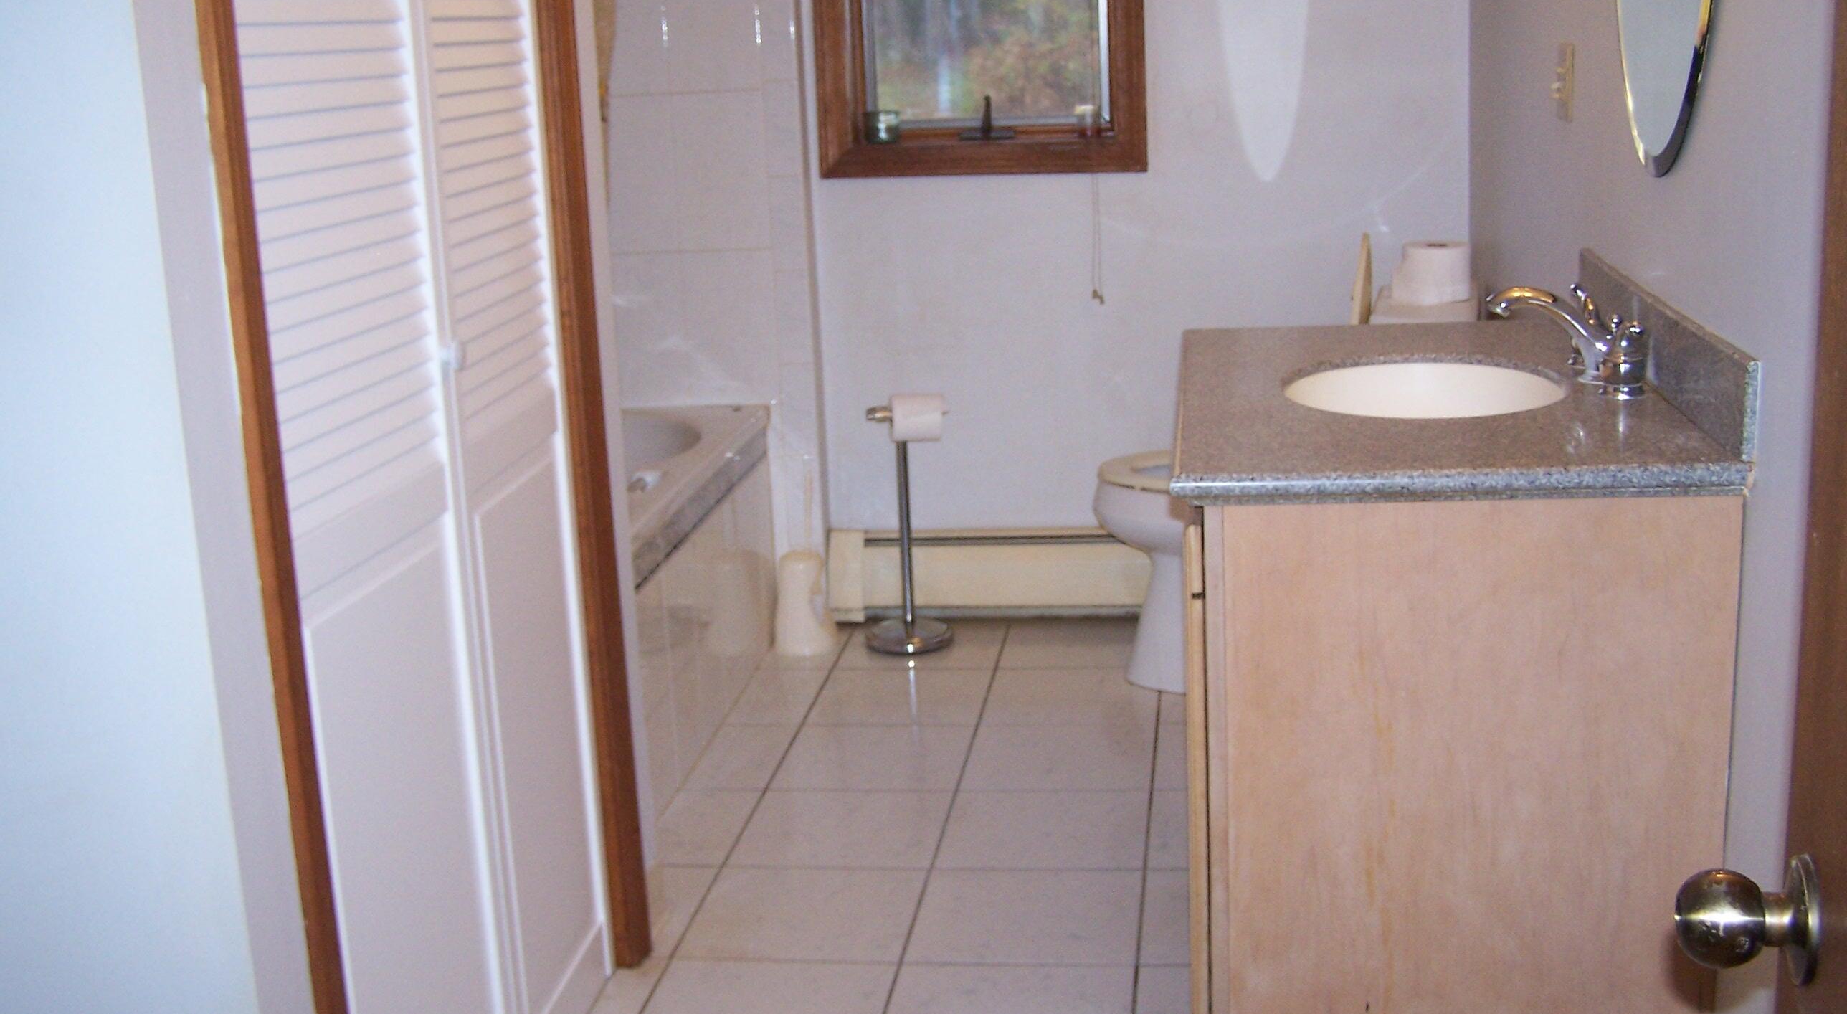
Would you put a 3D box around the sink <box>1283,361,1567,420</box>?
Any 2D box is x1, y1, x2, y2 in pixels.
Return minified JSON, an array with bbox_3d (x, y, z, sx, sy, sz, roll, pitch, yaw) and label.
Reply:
[{"bbox_3d":[0.600,-0.061,2.437,0.365,0.160,0.460,-1,13,8],"label":"sink"}]

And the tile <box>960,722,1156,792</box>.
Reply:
[{"bbox_3d":[0.243,0.448,3.594,0.327,0.010,0.327,-1,13,8],"label":"tile"}]

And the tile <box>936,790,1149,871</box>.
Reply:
[{"bbox_3d":[0.192,0.509,3.187,0.316,0.010,0.316,-1,13,8],"label":"tile"}]

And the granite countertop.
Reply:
[{"bbox_3d":[0.615,-0.139,2.576,0.576,0.032,1.046,-1,13,8],"label":"granite countertop"}]

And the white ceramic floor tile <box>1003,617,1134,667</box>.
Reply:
[{"bbox_3d":[0.331,0.296,4.230,0.327,0.010,0.327,-1,13,8],"label":"white ceramic floor tile"}]

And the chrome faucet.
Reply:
[{"bbox_3d":[0.804,-0.221,2.548,0.180,0.122,0.270,-1,13,8],"label":"chrome faucet"}]

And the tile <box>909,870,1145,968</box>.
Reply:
[{"bbox_3d":[0.155,0.601,2.958,0.327,0.010,0.327,-1,13,8],"label":"tile"}]

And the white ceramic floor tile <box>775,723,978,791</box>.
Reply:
[{"bbox_3d":[-0.084,0.453,3.640,0.327,0.010,0.327,-1,13,8],"label":"white ceramic floor tile"}]

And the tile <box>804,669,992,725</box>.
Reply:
[{"bbox_3d":[-0.039,0.366,3.846,0.316,0.010,0.316,-1,13,8],"label":"tile"}]

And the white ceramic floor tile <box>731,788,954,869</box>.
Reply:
[{"bbox_3d":[-0.124,0.513,3.231,0.316,0.010,0.316,-1,13,8],"label":"white ceramic floor tile"}]

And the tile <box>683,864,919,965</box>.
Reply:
[{"bbox_3d":[-0.166,0.587,2.924,0.316,0.010,0.316,-1,13,8],"label":"tile"}]

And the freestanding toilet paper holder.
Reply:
[{"bbox_3d":[-0.033,0.035,4.154,0.185,0.495,0.180,-1,13,8],"label":"freestanding toilet paper holder"}]

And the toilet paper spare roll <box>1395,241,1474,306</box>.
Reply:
[{"bbox_3d":[0.931,-0.428,3.719,0.130,0.103,0.130,-1,13,8],"label":"toilet paper spare roll"}]

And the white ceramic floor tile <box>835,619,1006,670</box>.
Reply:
[{"bbox_3d":[0.003,0.293,4.154,0.316,0.010,0.316,-1,13,8],"label":"white ceramic floor tile"}]

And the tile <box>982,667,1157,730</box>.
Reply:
[{"bbox_3d":[0.277,0.362,3.802,0.316,0.010,0.316,-1,13,8],"label":"tile"}]

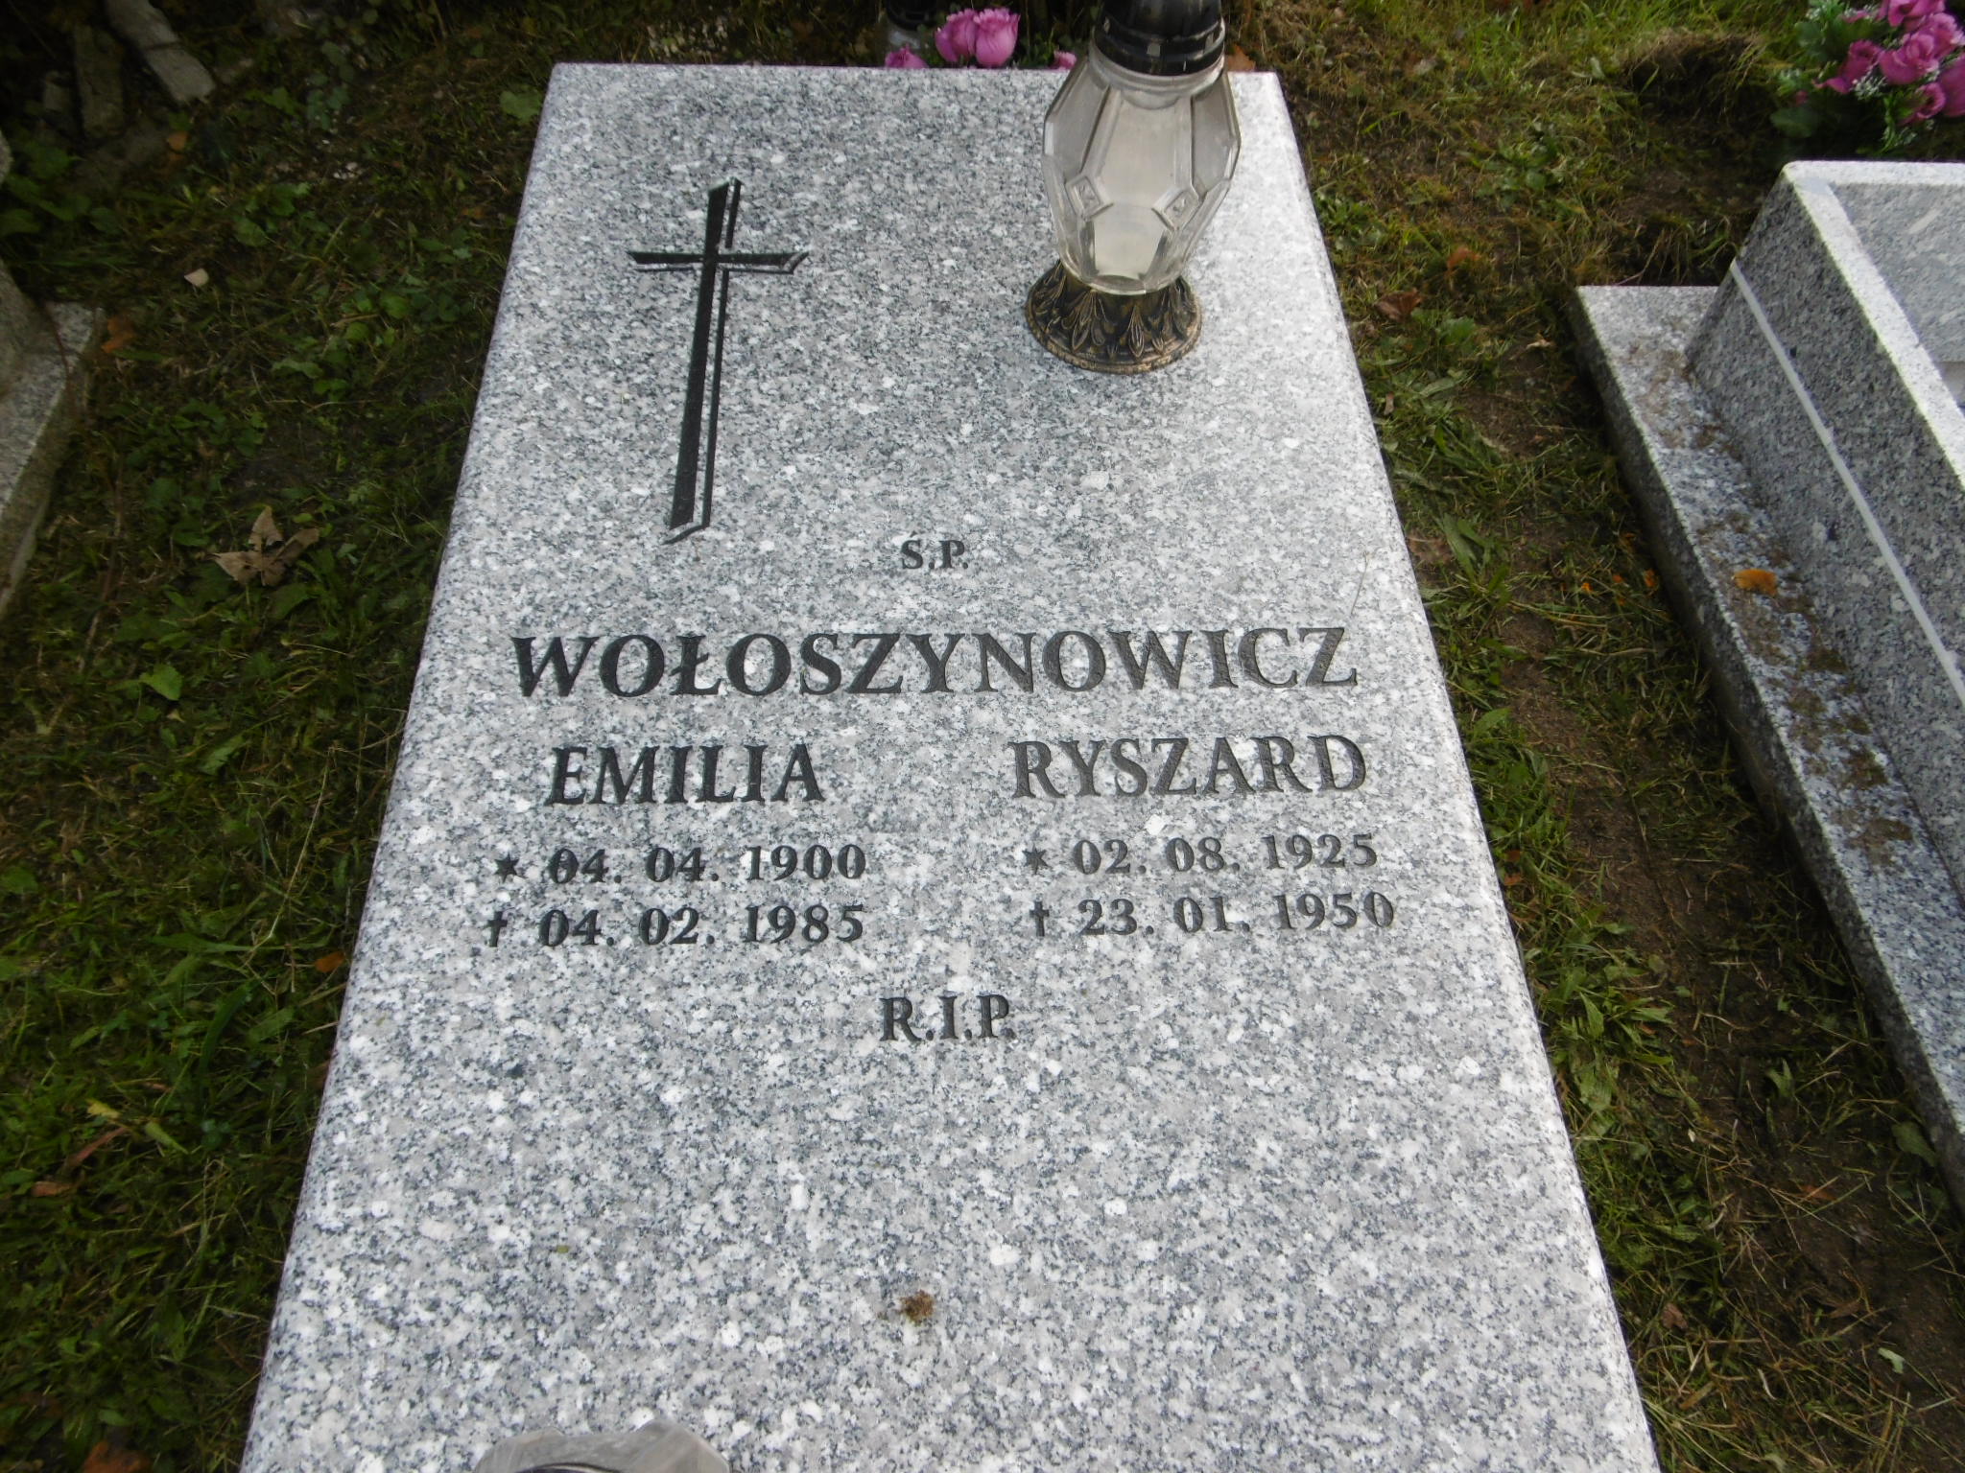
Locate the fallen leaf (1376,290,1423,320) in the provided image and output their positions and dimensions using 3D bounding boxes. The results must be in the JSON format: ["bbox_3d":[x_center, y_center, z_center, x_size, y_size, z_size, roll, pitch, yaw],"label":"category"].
[{"bbox_3d":[0.559,-0.579,1.827,0.060,0.022,0.052,-1,57,-3],"label":"fallen leaf"}]

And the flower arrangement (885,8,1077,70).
[{"bbox_3d":[-0.003,-0.815,1.695,0.260,0.190,0.200,-1,57,-3],"label":"flower arrangement"}]

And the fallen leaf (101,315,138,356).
[{"bbox_3d":[-1.079,-0.503,1.703,0.036,0.015,0.064,16,57,8],"label":"fallen leaf"}]

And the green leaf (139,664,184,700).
[{"bbox_3d":[-0.861,-0.057,1.427,0.039,0.014,0.041,-1,57,-3],"label":"green leaf"}]

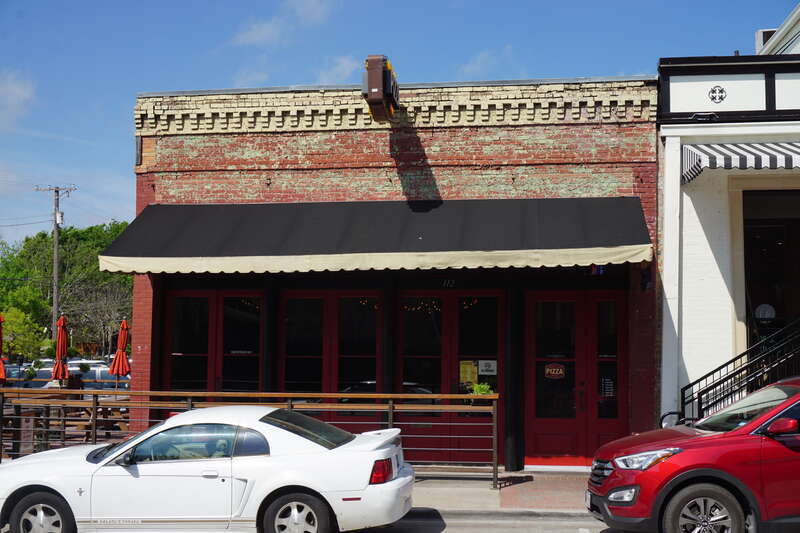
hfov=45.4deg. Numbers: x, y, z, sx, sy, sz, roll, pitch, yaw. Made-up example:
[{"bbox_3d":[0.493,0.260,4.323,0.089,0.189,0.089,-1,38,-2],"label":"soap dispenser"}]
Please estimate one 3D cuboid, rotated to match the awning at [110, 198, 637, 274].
[{"bbox_3d":[-0.320,-0.471,12.994,7.120,1.080,1.630,0,-4,7],"label":"awning"}]

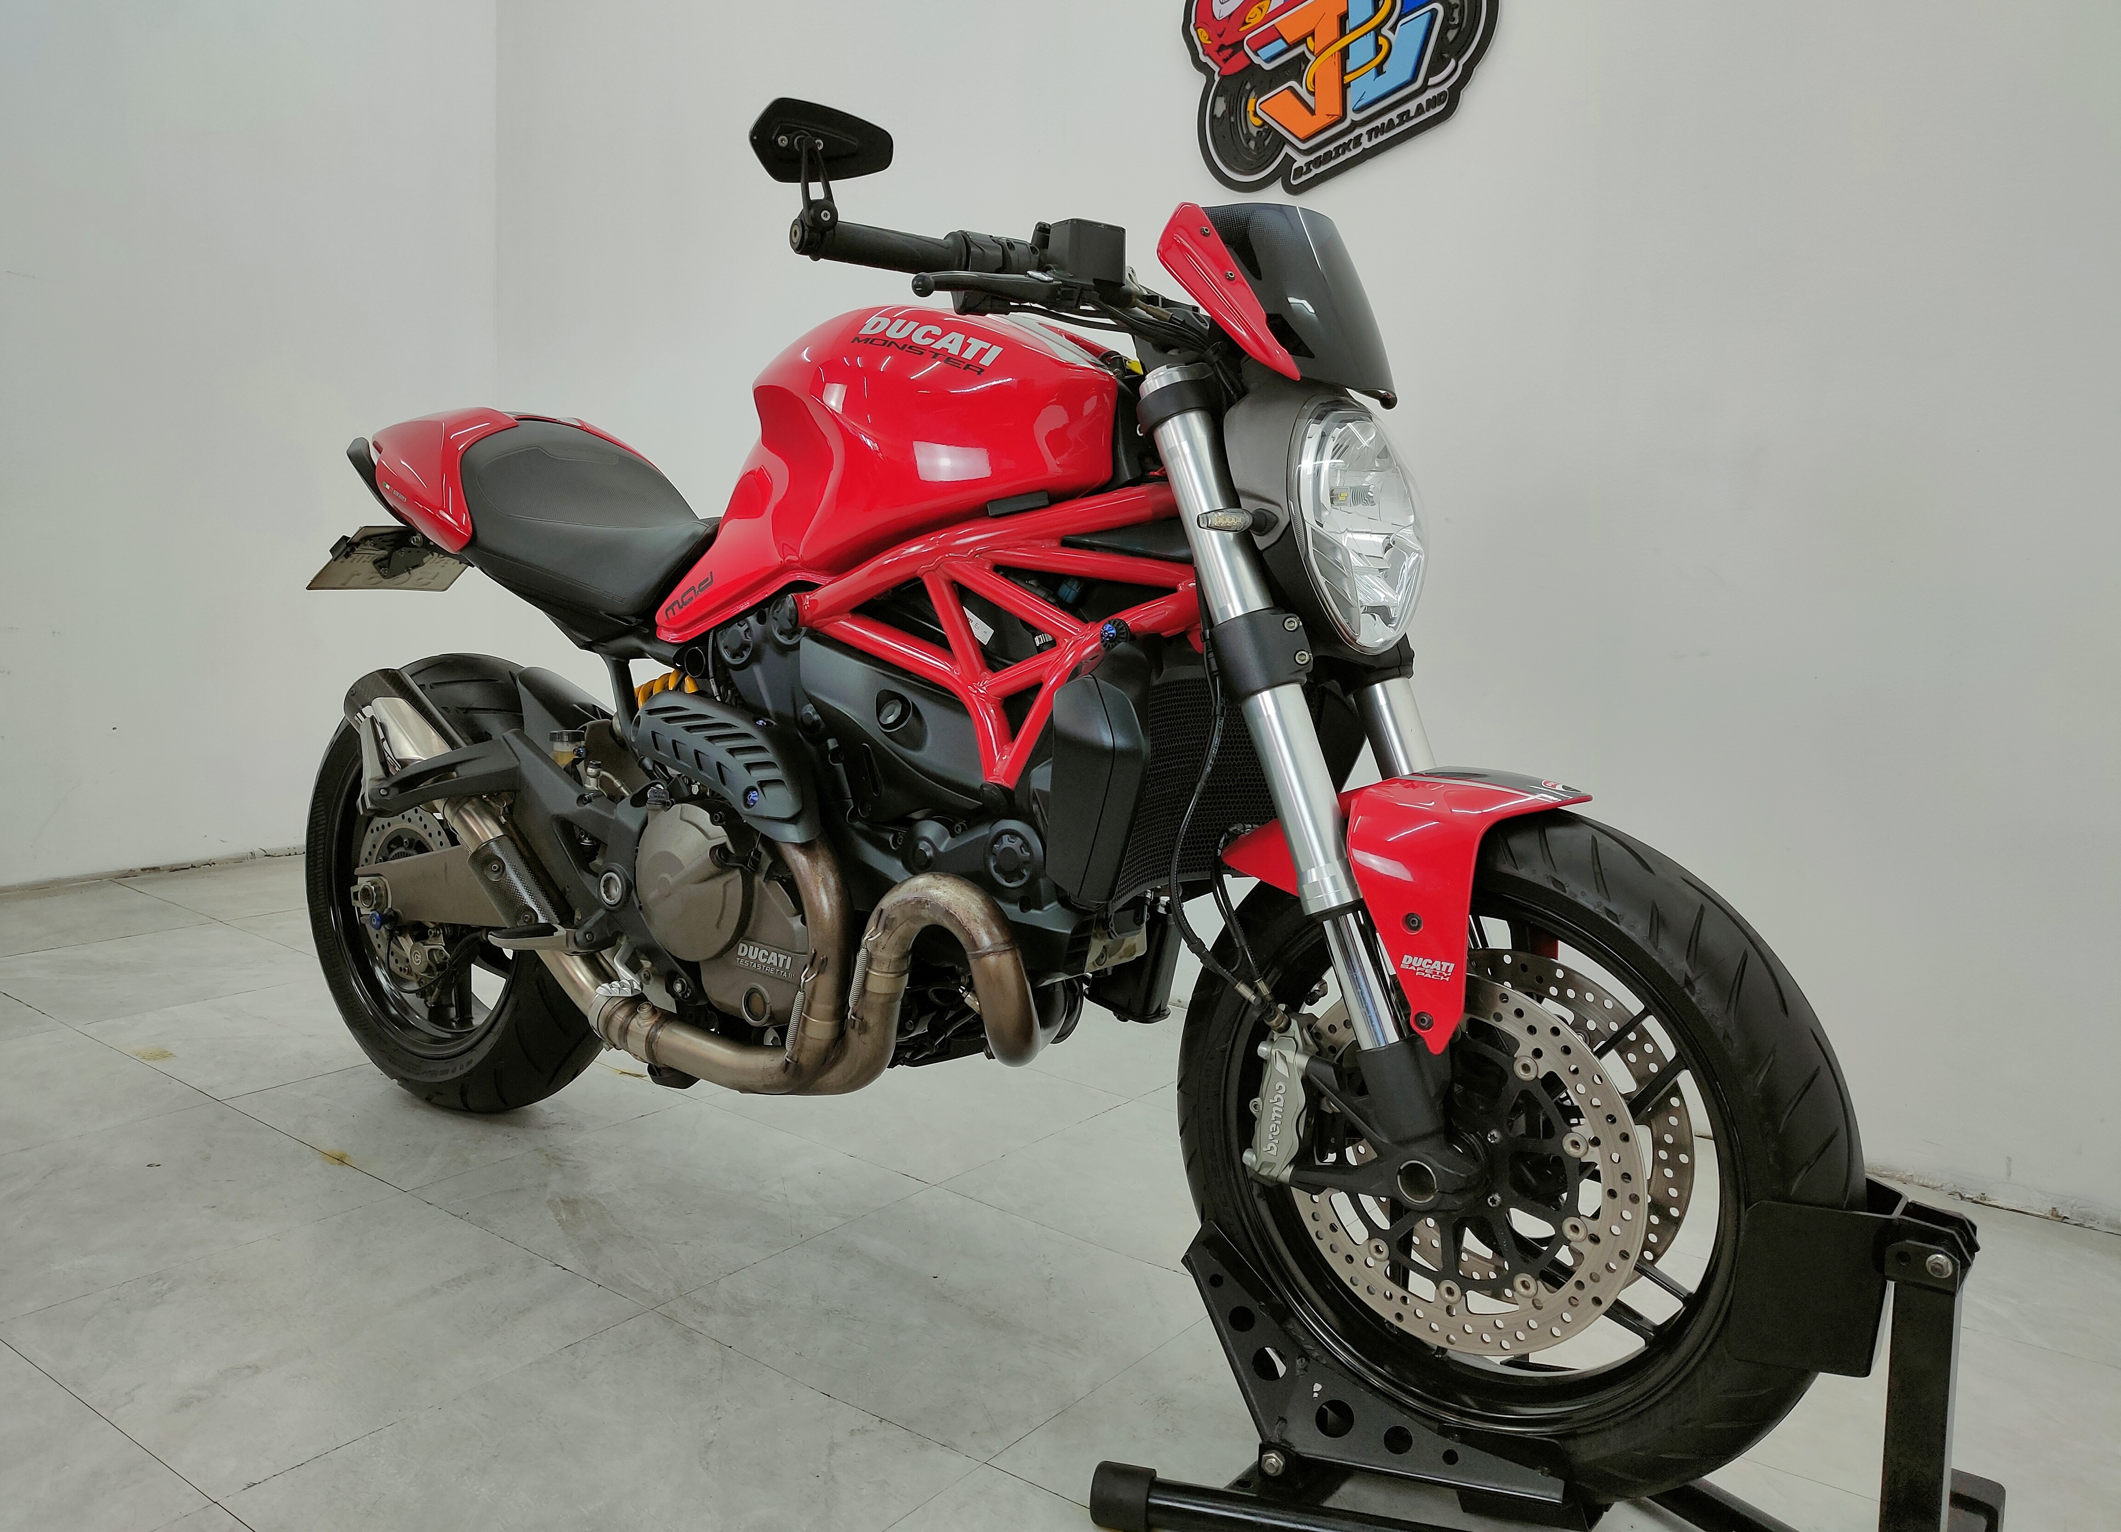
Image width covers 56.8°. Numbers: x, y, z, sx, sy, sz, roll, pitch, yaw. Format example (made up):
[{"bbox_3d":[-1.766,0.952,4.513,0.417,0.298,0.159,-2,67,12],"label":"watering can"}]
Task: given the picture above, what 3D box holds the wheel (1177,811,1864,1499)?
[{"bbox_3d":[0.369,0.330,1.688,0.605,0.605,0.120,11,11,36],"label":"wheel"}]

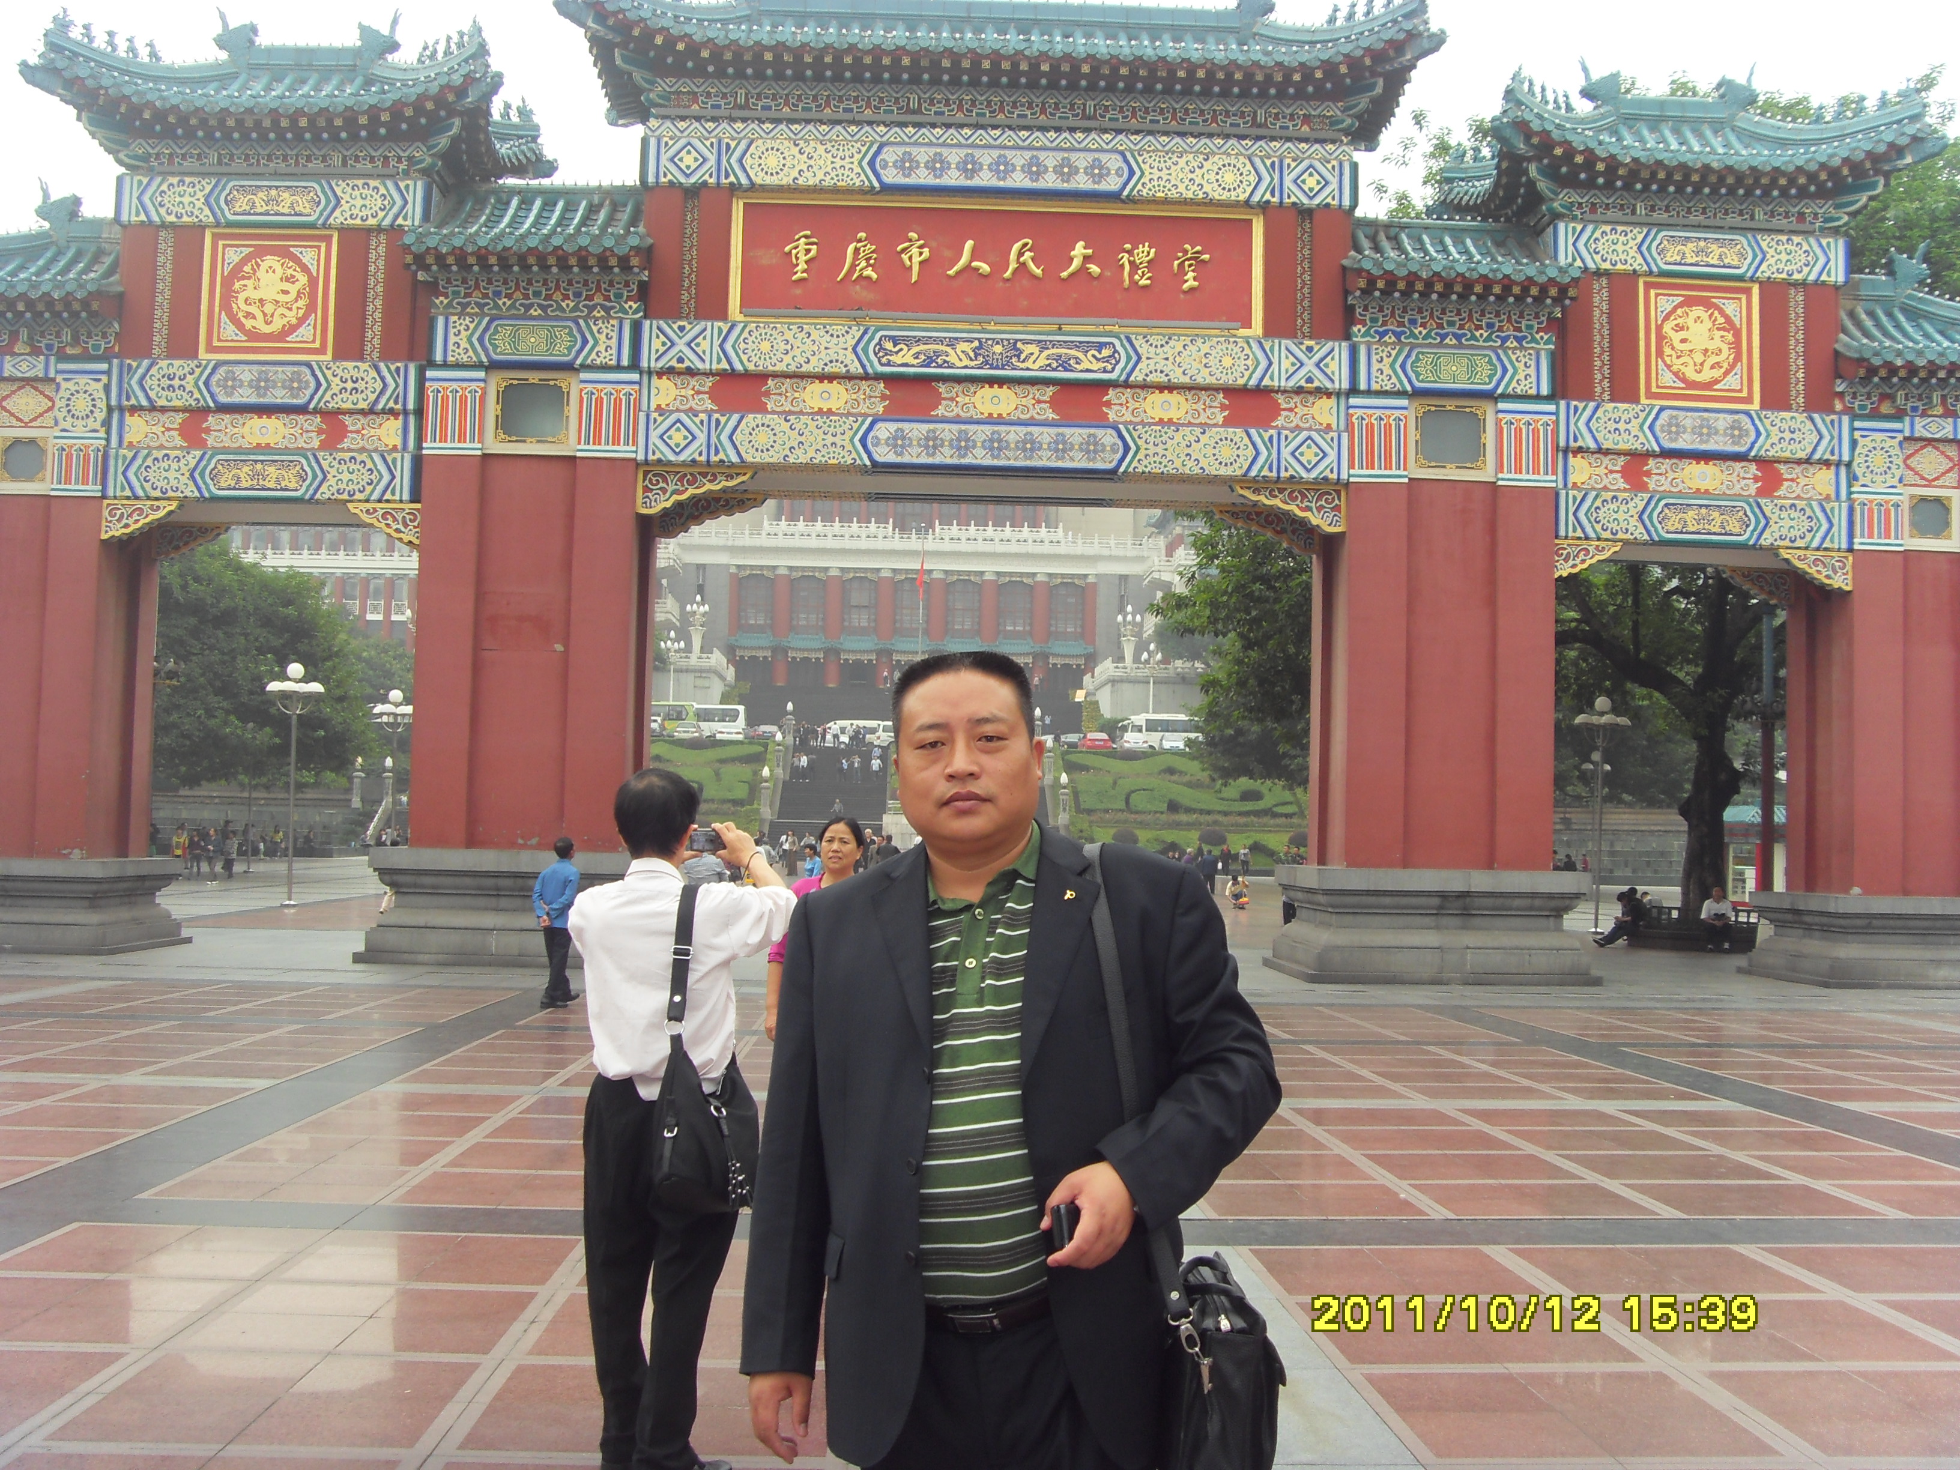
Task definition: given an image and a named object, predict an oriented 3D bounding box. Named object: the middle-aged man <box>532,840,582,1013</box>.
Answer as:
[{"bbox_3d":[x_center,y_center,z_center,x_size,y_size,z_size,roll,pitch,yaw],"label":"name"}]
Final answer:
[{"bbox_3d":[-4.074,1.802,21.358,0.480,1.640,0.380,-1,-4,37],"label":"middle-aged man"}]

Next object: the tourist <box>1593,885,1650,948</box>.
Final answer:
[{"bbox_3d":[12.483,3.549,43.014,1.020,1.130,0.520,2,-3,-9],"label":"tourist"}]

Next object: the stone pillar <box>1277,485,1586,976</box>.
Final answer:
[{"bbox_3d":[6.175,0.036,30.596,3.855,6.613,3.825,1,-3,-2],"label":"stone pillar"}]

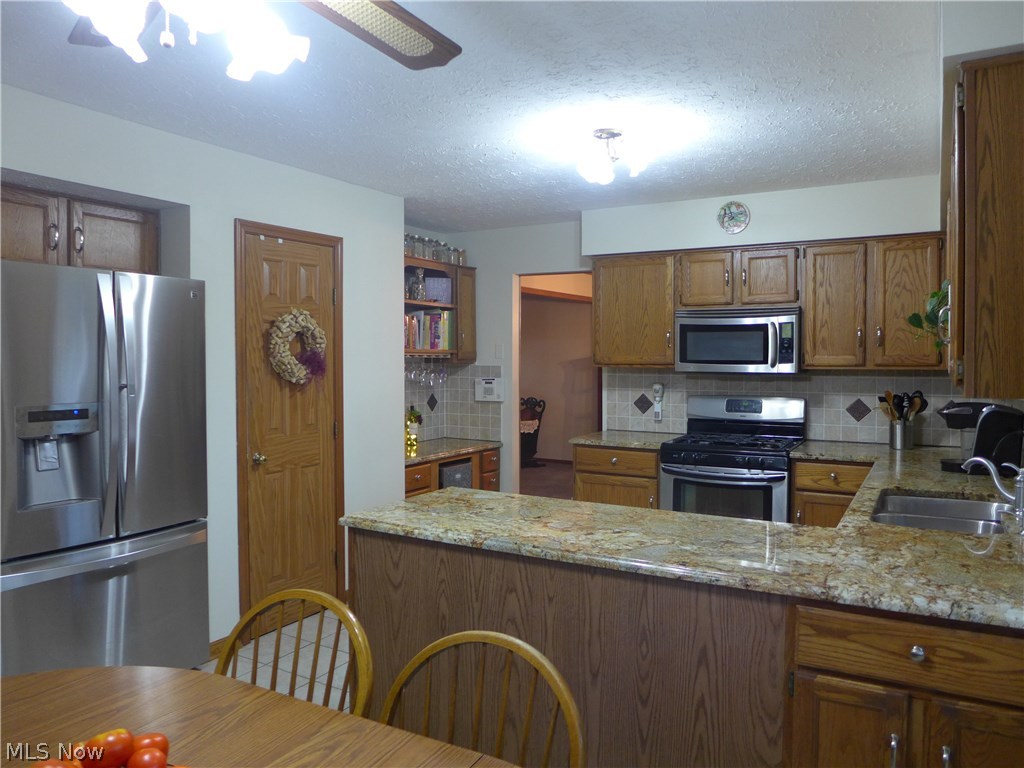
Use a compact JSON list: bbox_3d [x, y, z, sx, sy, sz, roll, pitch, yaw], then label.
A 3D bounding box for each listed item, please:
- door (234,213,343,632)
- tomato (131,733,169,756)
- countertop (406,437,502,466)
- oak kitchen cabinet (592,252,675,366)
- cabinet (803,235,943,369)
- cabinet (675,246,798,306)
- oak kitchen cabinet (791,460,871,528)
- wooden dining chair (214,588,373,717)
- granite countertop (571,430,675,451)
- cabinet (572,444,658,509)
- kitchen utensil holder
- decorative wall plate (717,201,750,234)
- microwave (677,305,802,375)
[{"bbox_3d":[-1.188,0.240,3.846,0.080,2.130,0.730,2,3,32],"label":"door"},{"bbox_3d":[-0.633,0.637,1.240,0.070,0.057,0.066,2,3,29],"label":"tomato"},{"bbox_3d":[-0.602,0.492,5.252,0.600,0.036,1.130,2,3,32],"label":"countertop"},{"bbox_3d":[0.880,-0.495,4.862,0.575,0.755,0.320,2,3,29],"label":"oak kitchen cabinet"},{"bbox_3d":[2.119,-0.457,4.176,0.750,0.755,0.320,2,3,29],"label":"cabinet"},{"bbox_3d":[1.463,-0.670,4.530,0.757,0.372,0.320,2,3,29],"label":"cabinet"},{"bbox_3d":[1.956,0.855,4.205,0.472,0.877,0.627,1,3,31],"label":"oak kitchen cabinet"},{"bbox_3d":[-0.547,0.955,1.405,0.440,0.950,0.520,1,3,12],"label":"wooden dining chair"},{"bbox_3d":[0.823,0.375,4.851,0.613,0.037,0.649,1,3,31],"label":"granite countertop"},{"bbox_3d":[0.833,0.832,4.878,0.608,0.877,0.627,1,3,31],"label":"cabinet"},{"bbox_3d":[2.318,0.297,4.224,0.140,0.160,0.140,1,3,31],"label":"kitchen utensil holder"},{"bbox_3d":[1.368,-1.025,4.378,0.204,0.204,0.025,2,3,30],"label":"decorative wall plate"},{"bbox_3d":[1.479,-0.277,4.580,0.756,0.408,0.389,1,3,31],"label":"microwave"}]

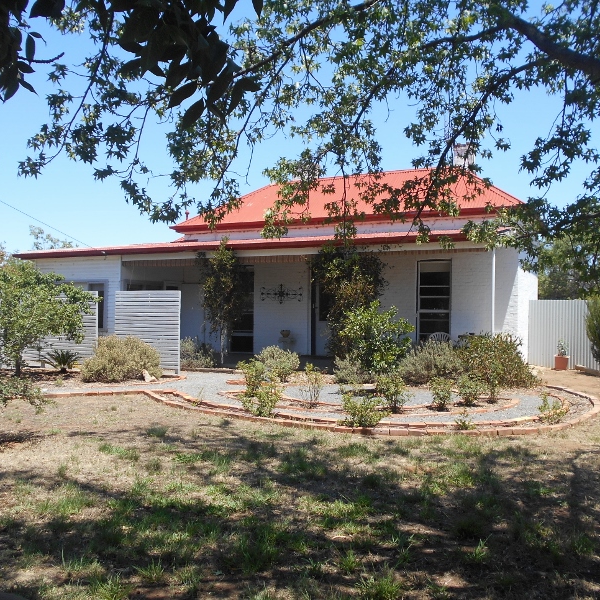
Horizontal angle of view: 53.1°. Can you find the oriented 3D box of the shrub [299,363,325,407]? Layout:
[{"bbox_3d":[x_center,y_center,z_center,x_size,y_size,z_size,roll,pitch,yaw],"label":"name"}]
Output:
[{"bbox_3d":[0.182,1.344,9.500,0.400,0.720,0.400,0,0,1],"label":"shrub"}]

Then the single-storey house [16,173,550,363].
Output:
[{"bbox_3d":[-0.564,-1.102,19.315,15.367,5.681,8.000,0,0,28],"label":"single-storey house"}]

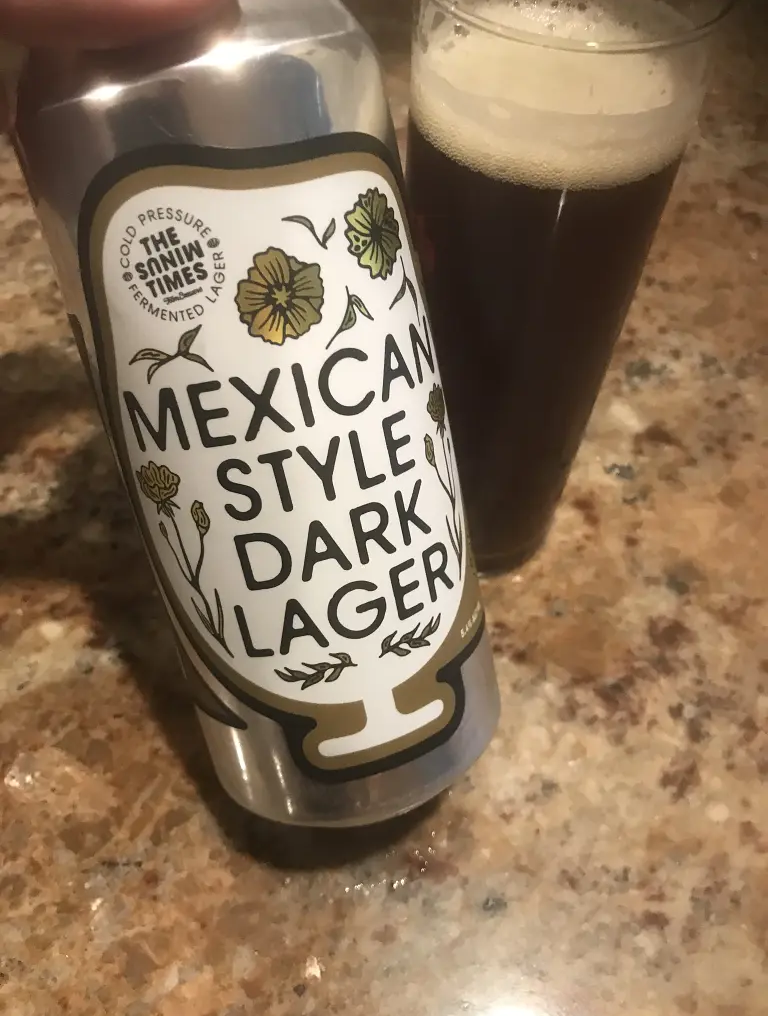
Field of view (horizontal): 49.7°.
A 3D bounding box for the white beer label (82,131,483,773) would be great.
[{"bbox_3d":[-0.012,-0.005,0.149,0.061,0.115,0.021,-17,20,-13],"label":"white beer label"}]

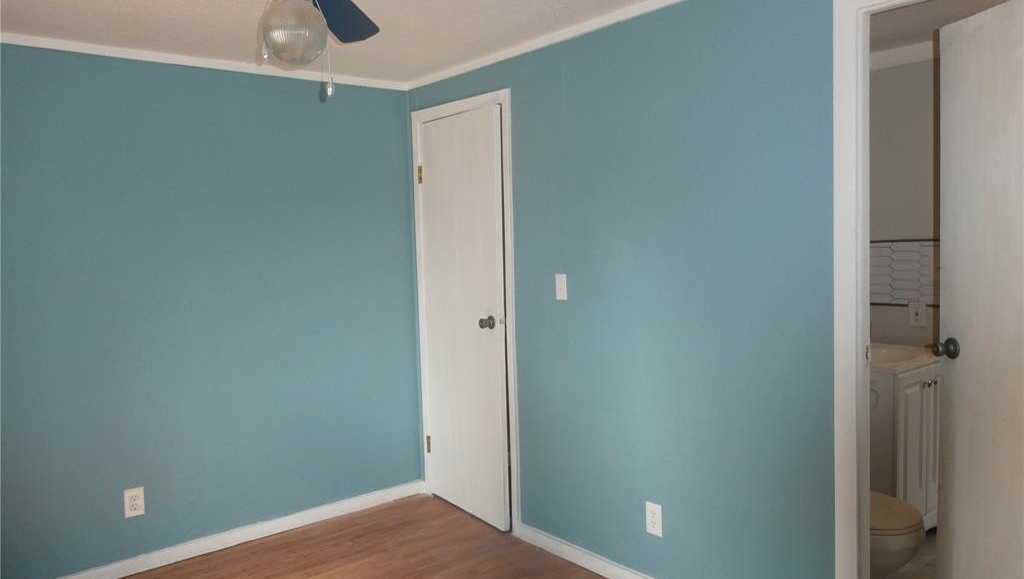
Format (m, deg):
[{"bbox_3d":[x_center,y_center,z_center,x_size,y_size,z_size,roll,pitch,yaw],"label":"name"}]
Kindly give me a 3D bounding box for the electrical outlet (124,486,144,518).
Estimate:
[{"bbox_3d":[-1.579,0.894,2.974,0.071,0.115,0.012,-5,5,-40],"label":"electrical outlet"}]

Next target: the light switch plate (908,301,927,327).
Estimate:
[{"bbox_3d":[1.911,0.120,3.346,0.012,0.115,0.072,-5,5,-40],"label":"light switch plate"}]

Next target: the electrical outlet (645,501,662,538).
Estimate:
[{"bbox_3d":[0.526,0.856,2.637,0.012,0.115,0.071,-5,5,-40],"label":"electrical outlet"}]

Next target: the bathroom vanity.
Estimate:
[{"bbox_3d":[1.632,0.686,3.219,0.630,0.810,0.470,-5,5,-40],"label":"bathroom vanity"}]

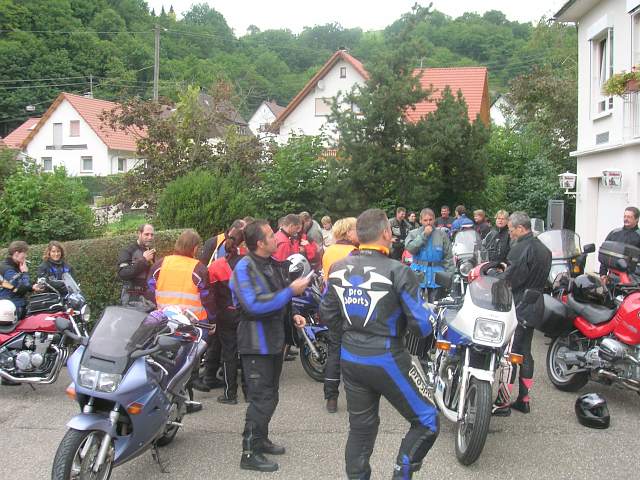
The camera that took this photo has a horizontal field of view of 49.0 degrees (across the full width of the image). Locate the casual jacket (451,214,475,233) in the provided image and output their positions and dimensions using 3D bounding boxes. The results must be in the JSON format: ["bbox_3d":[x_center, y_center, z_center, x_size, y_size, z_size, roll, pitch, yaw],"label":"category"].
[{"bbox_3d":[2.640,-0.121,13.008,0.540,0.700,0.360,-2,3,-30],"label":"casual jacket"}]

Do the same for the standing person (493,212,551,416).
[{"bbox_3d":[1.760,0.625,6.185,0.500,1.730,0.520,1,3,26],"label":"standing person"}]

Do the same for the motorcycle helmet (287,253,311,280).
[{"bbox_3d":[-0.233,0.311,7.619,0.320,0.270,0.250,-2,3,-41],"label":"motorcycle helmet"}]

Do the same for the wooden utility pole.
[{"bbox_3d":[-8.600,-6.604,36.734,0.280,9.500,0.280,0,3,0],"label":"wooden utility pole"}]

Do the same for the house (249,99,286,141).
[{"bbox_3d":[-9.500,-24.551,152.028,8.200,9.300,11.000,1,3,26],"label":"house"}]

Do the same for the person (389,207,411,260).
[{"bbox_3d":[1.500,0.274,13.227,0.530,1.770,0.420,-2,3,-37],"label":"person"}]

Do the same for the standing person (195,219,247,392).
[{"bbox_3d":[-1.021,0.645,7.282,0.580,1.740,0.560,-2,3,-41],"label":"standing person"}]

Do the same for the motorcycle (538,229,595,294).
[{"bbox_3d":[3.243,0.648,9.434,0.880,1.460,2.150,1,2,19],"label":"motorcycle"}]

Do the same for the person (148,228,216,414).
[{"bbox_3d":[-1.269,0.708,6.484,0.620,1.690,0.420,1,2,18],"label":"person"}]

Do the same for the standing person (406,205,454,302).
[{"bbox_3d":[1.250,0.505,8.232,0.560,1.770,0.420,0,3,8],"label":"standing person"}]

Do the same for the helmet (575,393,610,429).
[{"bbox_3d":[2.328,1.432,6.013,0.250,0.260,0.330,-2,3,-37],"label":"helmet"}]

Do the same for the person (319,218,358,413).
[{"bbox_3d":[0.200,0.655,6.187,0.520,1.670,0.420,2,3,37],"label":"person"}]

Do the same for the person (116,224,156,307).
[{"bbox_3d":[-2.040,0.668,7.839,0.450,1.690,0.520,2,3,35],"label":"person"}]

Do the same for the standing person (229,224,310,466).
[{"bbox_3d":[-0.362,0.723,5.134,0.580,1.770,0.540,1,2,15],"label":"standing person"}]

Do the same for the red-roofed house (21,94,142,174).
[{"bbox_3d":[-18.861,-8.085,61.152,9.000,7.800,9.500,1,2,21],"label":"red-roofed house"}]

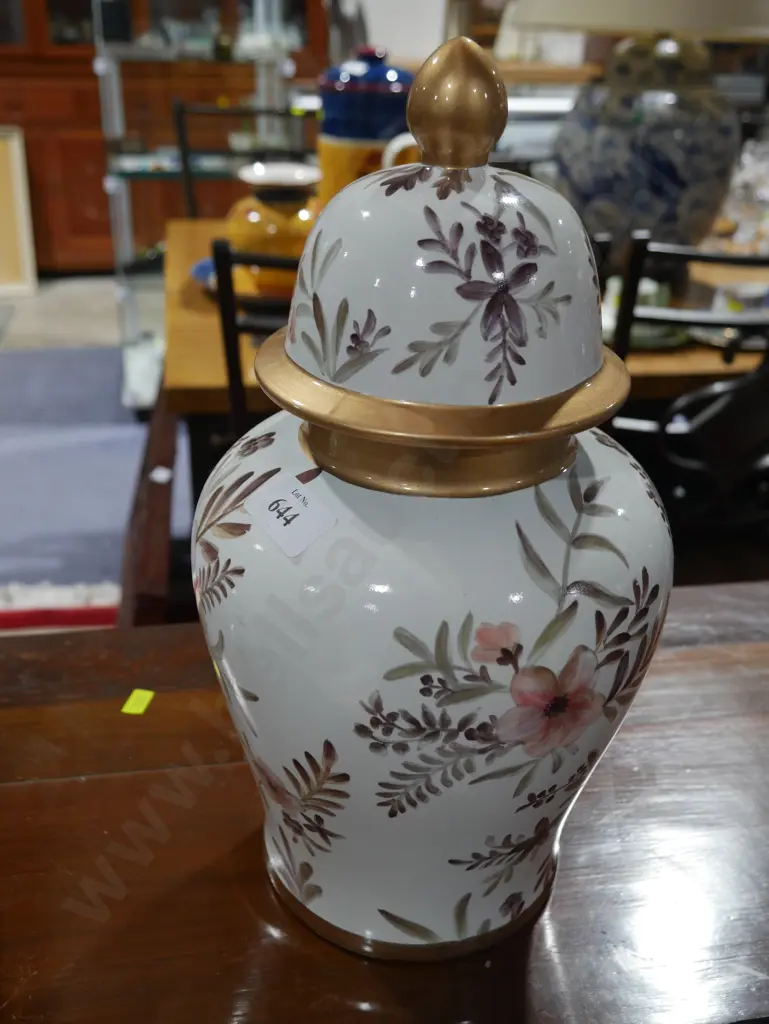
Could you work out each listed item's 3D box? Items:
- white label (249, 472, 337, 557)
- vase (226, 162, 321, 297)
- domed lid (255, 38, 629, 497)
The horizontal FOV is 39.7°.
[{"bbox_3d":[-0.036,0.002,0.420,0.022,0.003,0.037,-44,50,-5],"label":"white label"},{"bbox_3d":[-0.160,-0.427,1.633,0.158,0.181,0.158,2,31,0],"label":"vase"},{"bbox_3d":[0.025,-0.104,0.426,0.157,0.157,0.157,2,30,-1],"label":"domed lid"}]

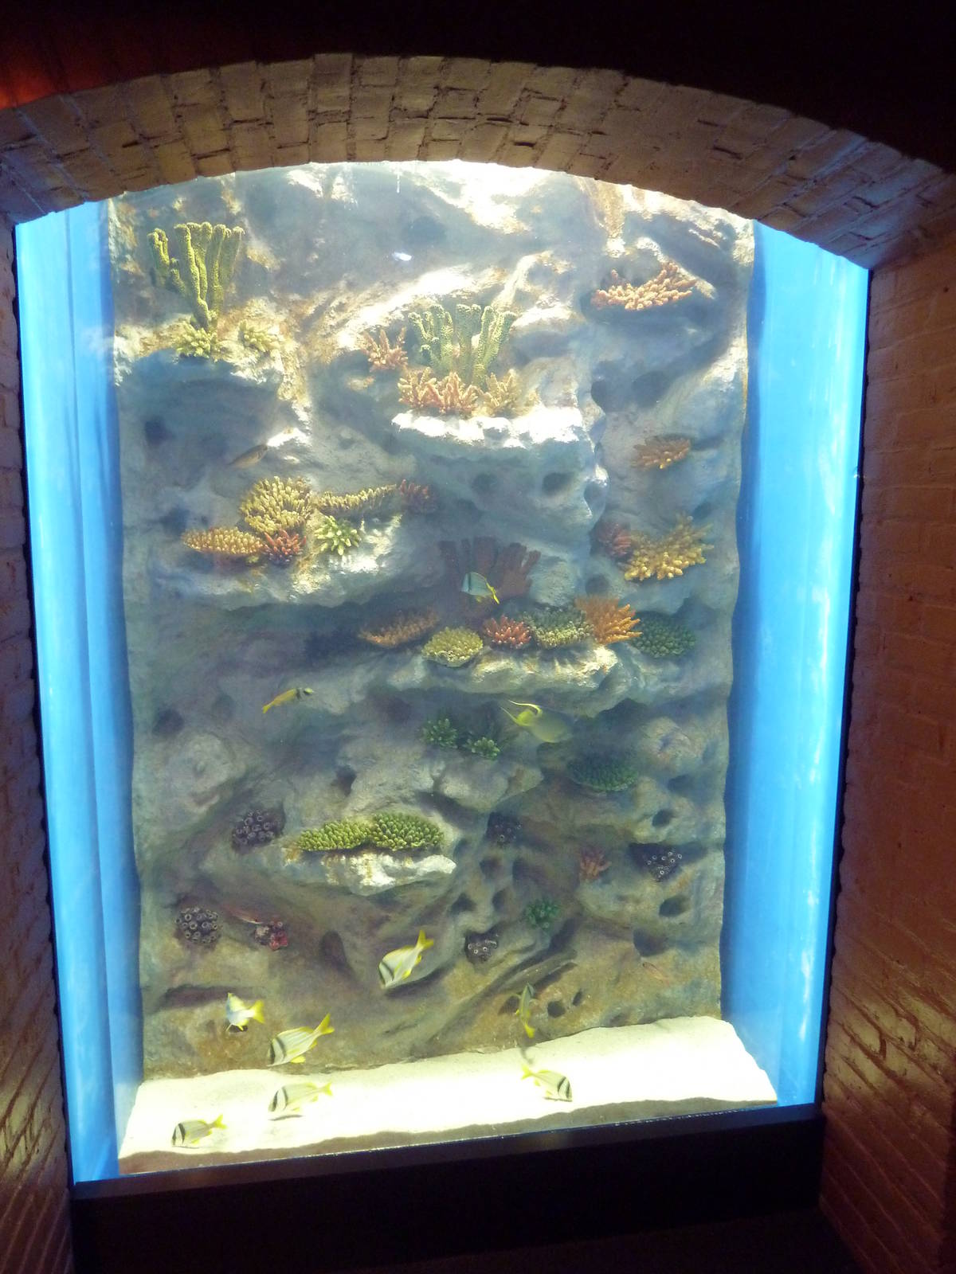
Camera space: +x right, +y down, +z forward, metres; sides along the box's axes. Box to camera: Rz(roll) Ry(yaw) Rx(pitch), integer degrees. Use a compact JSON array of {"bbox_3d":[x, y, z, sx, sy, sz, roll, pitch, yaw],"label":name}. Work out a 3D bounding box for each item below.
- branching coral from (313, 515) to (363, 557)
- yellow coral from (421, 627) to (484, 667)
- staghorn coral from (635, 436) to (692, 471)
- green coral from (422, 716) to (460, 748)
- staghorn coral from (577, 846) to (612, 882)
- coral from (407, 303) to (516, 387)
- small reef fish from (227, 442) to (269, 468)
[{"bbox_3d":[-0.299,-0.220,1.976,0.102,0.088,0.090,-1,8,-9],"label":"branching coral"},{"bbox_3d":[-0.059,0.021,2.063,0.132,0.083,0.110,-1,8,-9],"label":"yellow coral"},{"bbox_3d":[0.427,-0.425,2.136,0.120,0.074,0.085,-1,8,-9],"label":"staghorn coral"},{"bbox_3d":[-0.084,0.213,2.064,0.081,0.069,0.075,-1,8,-9],"label":"green coral"},{"bbox_3d":[0.281,0.549,2.219,0.074,0.081,0.060,-1,8,-9],"label":"staghorn coral"},{"bbox_3d":[-0.035,-0.614,1.932,0.224,0.169,0.110,-1,8,-9],"label":"coral"},{"bbox_3d":[-0.472,-0.373,1.892,0.102,0.034,0.018,-28,11,-5],"label":"small reef fish"}]

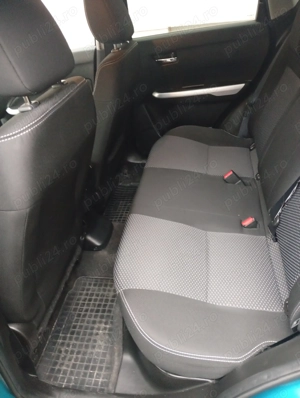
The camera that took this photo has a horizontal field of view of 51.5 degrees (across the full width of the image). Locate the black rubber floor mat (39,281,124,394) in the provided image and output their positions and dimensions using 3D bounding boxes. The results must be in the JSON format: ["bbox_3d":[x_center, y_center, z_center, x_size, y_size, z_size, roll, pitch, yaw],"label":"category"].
[{"bbox_3d":[-0.227,0.479,1.188,0.300,0.022,0.461,0,37,11],"label":"black rubber floor mat"}]

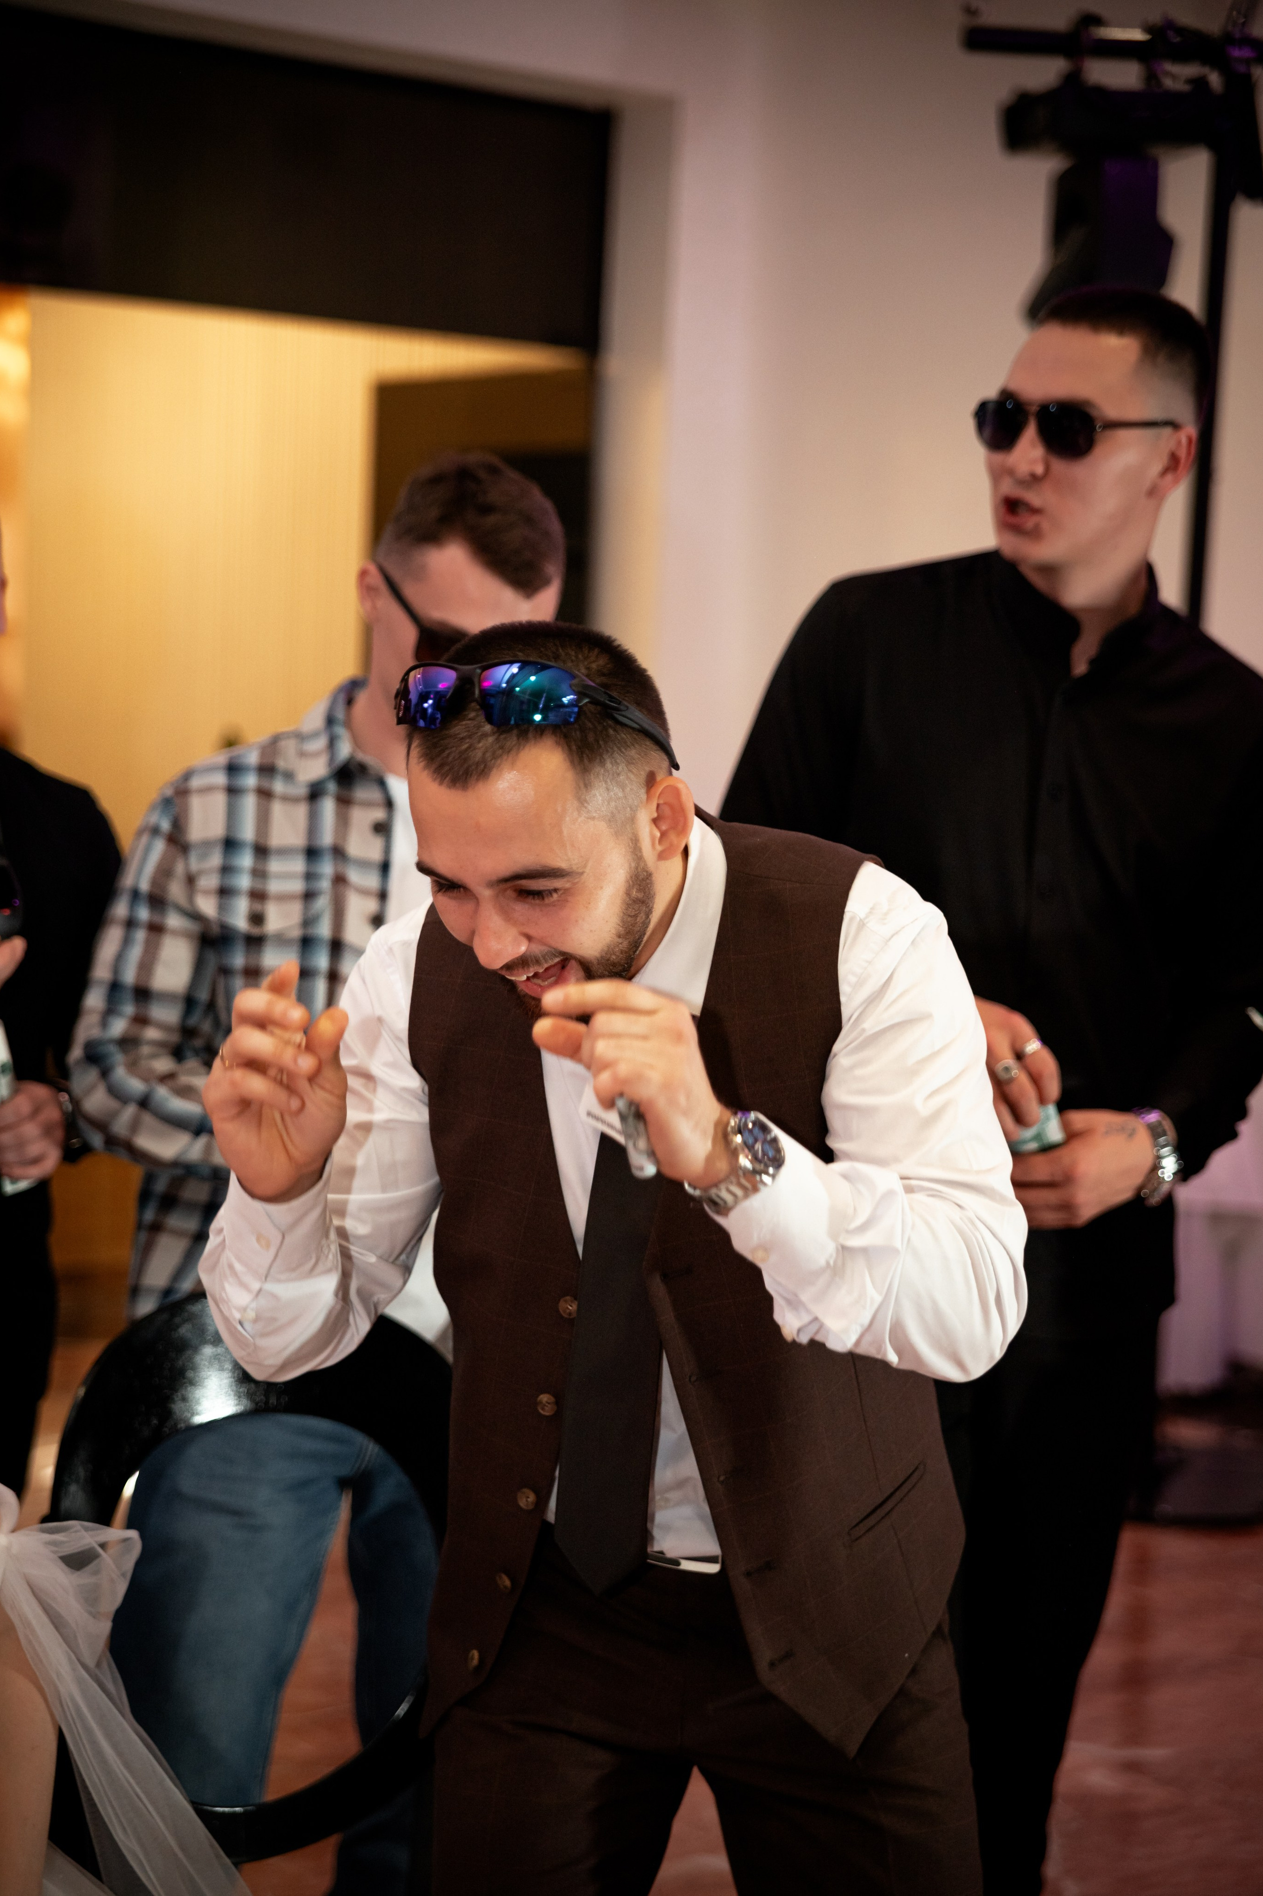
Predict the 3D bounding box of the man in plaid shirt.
[{"bbox_3d":[-0.273,0.416,3.474,0.530,1.750,0.410,-2,9,-33],"label":"man in plaid shirt"}]

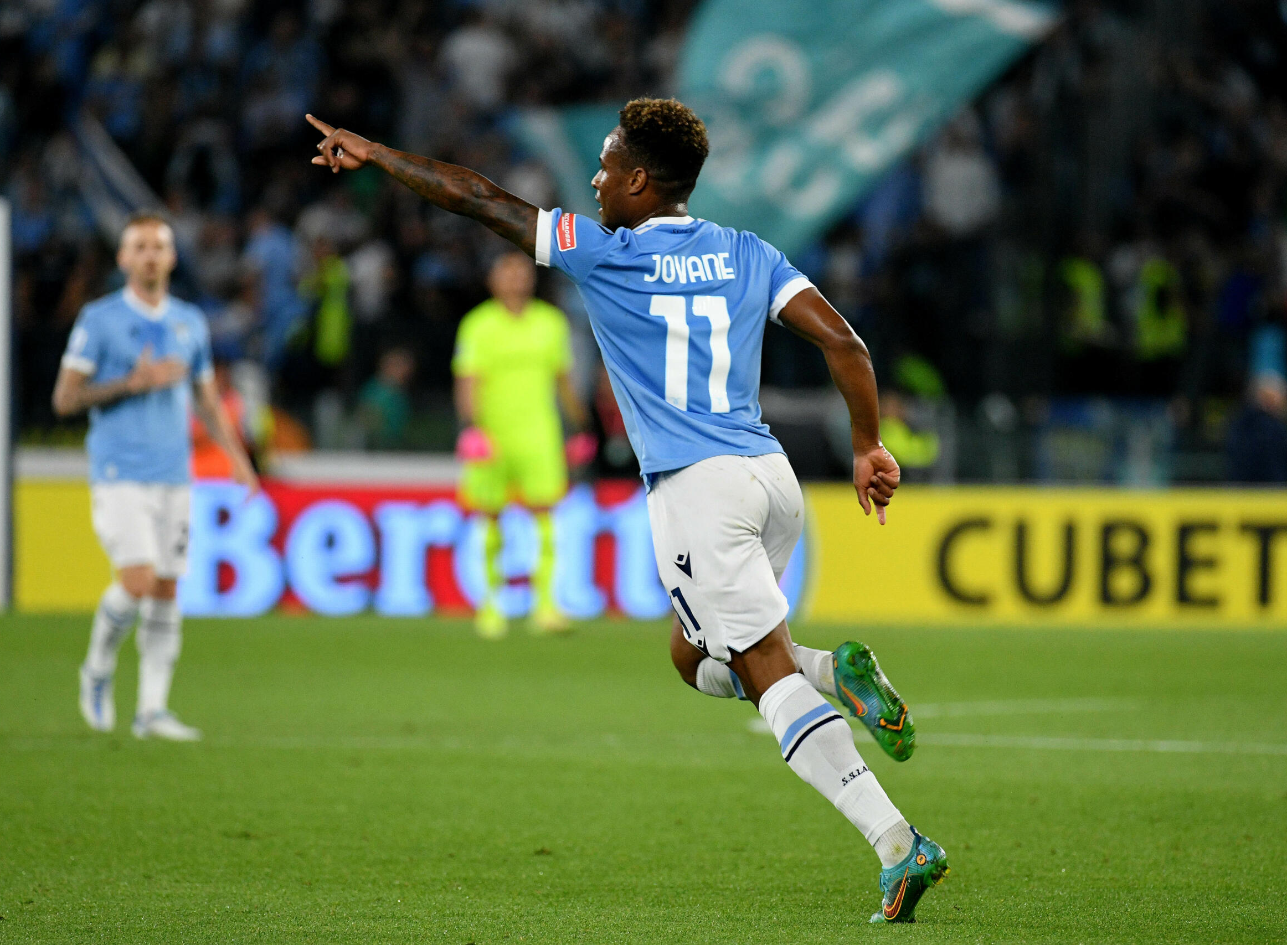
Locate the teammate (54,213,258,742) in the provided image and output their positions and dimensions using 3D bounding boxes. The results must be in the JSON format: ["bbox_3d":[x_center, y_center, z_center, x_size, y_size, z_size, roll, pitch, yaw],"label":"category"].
[{"bbox_3d":[-1.661,0.015,44.300,0.660,1.790,0.530,0,0,-24],"label":"teammate"}]

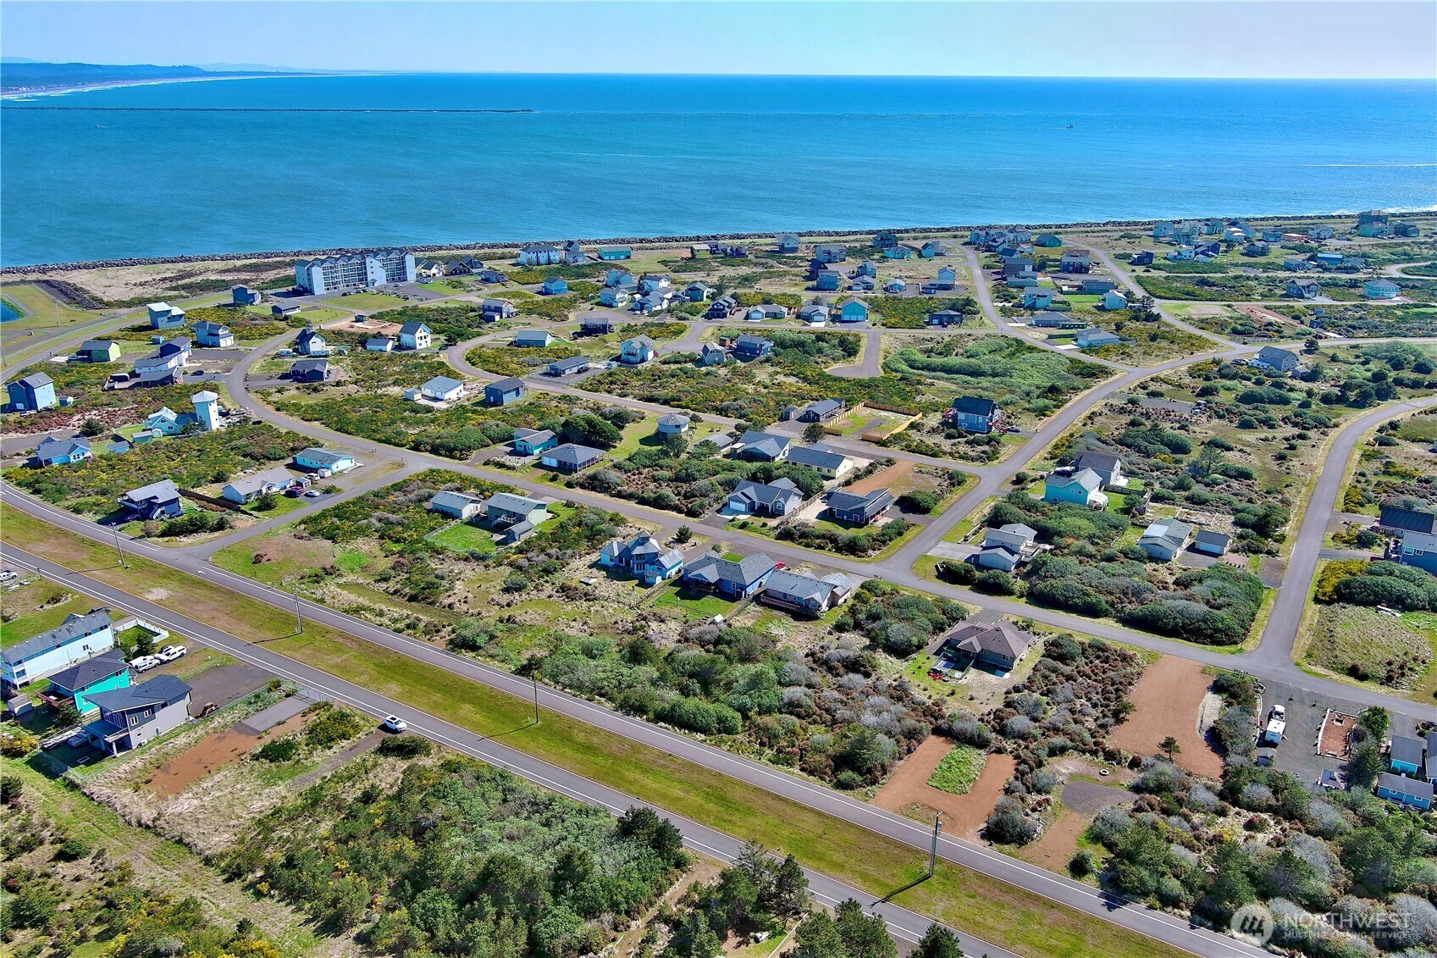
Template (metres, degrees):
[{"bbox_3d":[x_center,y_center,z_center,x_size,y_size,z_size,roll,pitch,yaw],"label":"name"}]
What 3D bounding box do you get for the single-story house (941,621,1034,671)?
[{"bbox_3d":[58.514,33.999,249.056,16.800,5.700,16.600,12,23,29],"label":"single-story house"}]

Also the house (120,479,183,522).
[{"bbox_3d":[-159.280,6.580,325.700,10.800,7.500,12.800,11,22,28],"label":"house"}]

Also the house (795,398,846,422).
[{"bbox_3d":[36.530,-24.040,399.960,7.500,4.500,19.100,12,22,29],"label":"house"}]

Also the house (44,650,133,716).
[{"bbox_3d":[-122.906,39.147,228.962,9.500,7.300,14.800,12,23,30],"label":"house"}]

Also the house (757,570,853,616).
[{"bbox_3d":[20.240,24.300,261.220,16.200,5.900,15.000,12,23,30],"label":"house"}]

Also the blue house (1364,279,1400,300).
[{"bbox_3d":[375.730,-106.930,652.970,13.800,8.500,12.300,0,20,-1],"label":"blue house"}]

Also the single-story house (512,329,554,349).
[{"bbox_3d":[-79.450,-60.950,501.160,13.900,5.300,10.000,4,20,9],"label":"single-story house"}]

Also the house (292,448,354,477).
[{"bbox_3d":[-121.644,-6.068,360.869,16.200,4.100,10.000,12,23,29],"label":"house"}]

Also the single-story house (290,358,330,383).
[{"bbox_3d":[-156.010,-41.320,443.130,12.800,6.300,10.400,-1,20,-3],"label":"single-story house"}]

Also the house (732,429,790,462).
[{"bbox_3d":[13.750,-10.240,350.700,16.000,5.200,16.300,12,22,29],"label":"house"}]

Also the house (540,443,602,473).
[{"bbox_3d":[-45.371,-8.144,365.977,15.000,5.500,16.400,12,23,29],"label":"house"}]

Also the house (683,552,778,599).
[{"bbox_3d":[1.980,20.740,262.900,17.100,5.300,15.600,12,23,30],"label":"house"}]

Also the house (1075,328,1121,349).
[{"bbox_3d":[172.330,-64.281,527.226,20.100,5.800,12.100,-7,21,-20],"label":"house"}]

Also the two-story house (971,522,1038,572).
[{"bbox_3d":[74.250,17.240,300.600,12.000,7.000,17.000,11,22,28],"label":"two-story house"}]

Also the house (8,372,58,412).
[{"bbox_3d":[-240.410,-30.400,405.180,11.100,10.200,10.500,3,20,7],"label":"house"}]

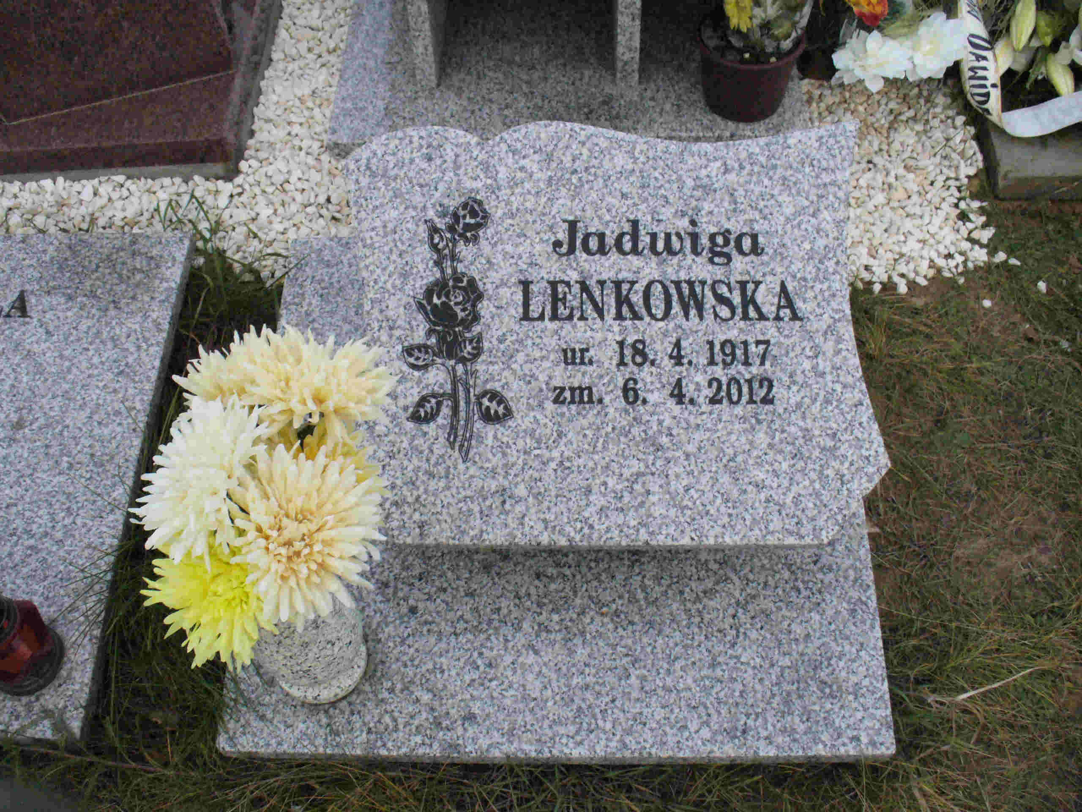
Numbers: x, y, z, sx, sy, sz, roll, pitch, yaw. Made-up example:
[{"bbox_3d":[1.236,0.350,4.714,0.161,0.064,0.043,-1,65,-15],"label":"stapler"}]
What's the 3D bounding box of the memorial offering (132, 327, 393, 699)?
[{"bbox_3d":[-0.269,0.089,1.121,0.240,0.290,0.270,0,59,2],"label":"memorial offering"}]

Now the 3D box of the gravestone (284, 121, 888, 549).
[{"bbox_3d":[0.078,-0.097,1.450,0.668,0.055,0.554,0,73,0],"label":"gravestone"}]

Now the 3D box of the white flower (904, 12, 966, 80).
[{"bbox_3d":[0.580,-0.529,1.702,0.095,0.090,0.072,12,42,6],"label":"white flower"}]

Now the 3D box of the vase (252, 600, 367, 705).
[{"bbox_3d":[-0.266,0.244,1.284,0.130,0.200,0.130,0,59,2],"label":"vase"}]

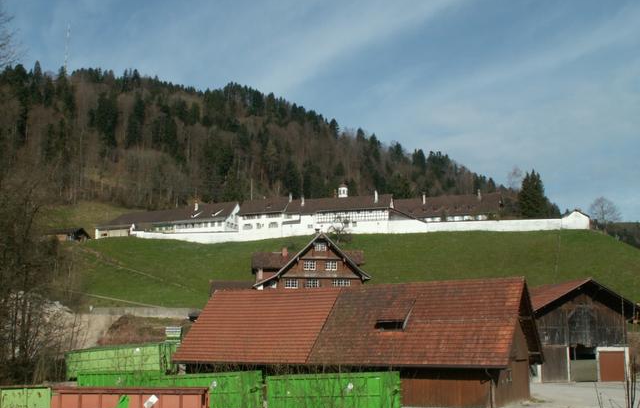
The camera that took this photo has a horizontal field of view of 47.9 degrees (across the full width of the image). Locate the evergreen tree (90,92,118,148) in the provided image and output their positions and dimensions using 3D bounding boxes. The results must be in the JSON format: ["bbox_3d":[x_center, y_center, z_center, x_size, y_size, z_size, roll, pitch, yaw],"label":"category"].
[{"bbox_3d":[-104.597,-40.528,350.000,12.503,27.181,12.503,0,-11,0],"label":"evergreen tree"}]

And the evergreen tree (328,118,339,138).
[{"bbox_3d":[7.863,-43.974,420.000,5.358,11.649,5.358,0,-11,0],"label":"evergreen tree"}]

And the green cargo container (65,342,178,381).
[{"bbox_3d":[-14.823,11.969,54.396,8.800,2.250,2.400,-9,-14,25],"label":"green cargo container"}]

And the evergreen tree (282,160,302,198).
[{"bbox_3d":[-11.441,-9.777,300.000,7.655,16.641,7.655,0,-11,0],"label":"evergreen tree"}]

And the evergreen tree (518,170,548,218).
[{"bbox_3d":[75.499,-3.006,255.000,9.760,17.681,9.760,0,-11,0],"label":"evergreen tree"}]

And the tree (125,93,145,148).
[{"bbox_3d":[-90.036,-40.528,350.000,8.931,27.181,8.931,0,-11,0],"label":"tree"}]

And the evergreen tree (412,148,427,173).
[{"bbox_3d":[51.054,-22.320,370.000,6.609,12.315,6.609,0,-11,0],"label":"evergreen tree"}]

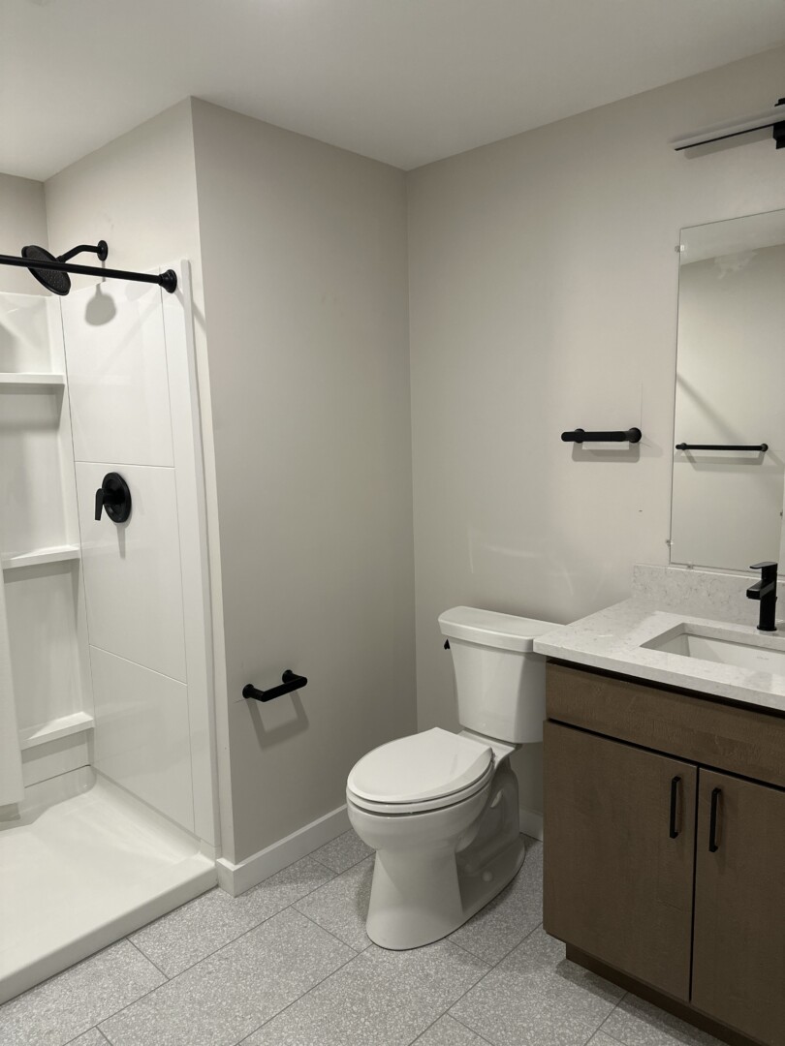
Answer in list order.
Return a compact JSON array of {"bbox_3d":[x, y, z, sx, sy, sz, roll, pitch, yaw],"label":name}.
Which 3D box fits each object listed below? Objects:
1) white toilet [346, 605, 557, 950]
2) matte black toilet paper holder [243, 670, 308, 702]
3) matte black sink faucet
[{"bbox_3d":[0.174,0.750,2.242,0.466,0.783,0.765,6,11,43],"label":"white toilet"},{"bbox_3d":[-0.361,0.513,2.265,0.082,0.045,0.195,6,11,43],"label":"matte black toilet paper holder"},{"bbox_3d":[0.917,0.190,1.794,0.045,0.168,0.138,6,11,43],"label":"matte black sink faucet"}]

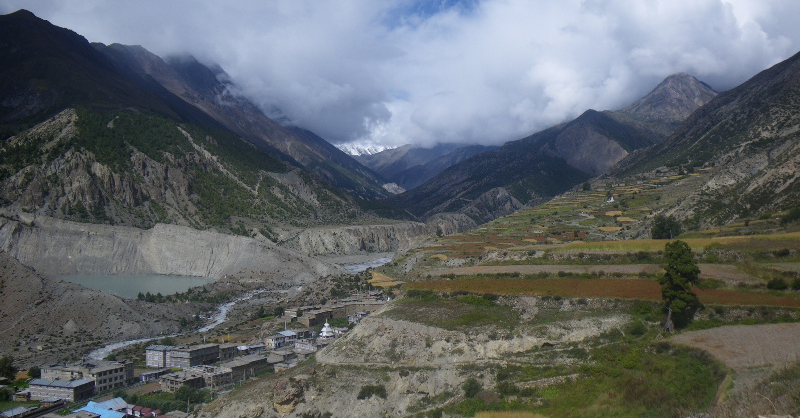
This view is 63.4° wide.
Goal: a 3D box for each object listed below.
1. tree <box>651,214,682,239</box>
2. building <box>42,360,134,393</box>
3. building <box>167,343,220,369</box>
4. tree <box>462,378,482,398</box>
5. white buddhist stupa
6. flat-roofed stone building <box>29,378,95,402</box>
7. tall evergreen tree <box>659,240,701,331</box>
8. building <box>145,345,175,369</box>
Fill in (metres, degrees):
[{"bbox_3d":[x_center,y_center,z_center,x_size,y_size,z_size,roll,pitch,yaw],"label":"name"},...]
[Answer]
[{"bbox_3d":[94.300,6.200,230.000,11.200,9.400,10.500,0,0,0],"label":"tree"},{"bbox_3d":[-143.000,76.400,296.900,32.000,9.000,21.700,0,0,21],"label":"building"},{"bbox_3d":[-108.900,76.700,340.900,16.700,7.800,20.500,0,0,27],"label":"building"},{"bbox_3d":[12.100,30.200,109.000,3.300,3.400,3.300,0,0,0],"label":"tree"},{"bbox_3d":[-41.500,69.000,365.000,8.800,13.500,8.800,0,0,0],"label":"white buddhist stupa"},{"bbox_3d":[-144.000,76.100,273.400,22.300,5.900,11.300,0,0,15],"label":"flat-roofed stone building"},{"bbox_3d":[36.700,10.100,85.000,5.400,12.000,5.300,0,0,0],"label":"tall evergreen tree"},{"bbox_3d":[-123.000,76.000,332.600,10.800,8.300,9.000,0,0,17],"label":"building"}]

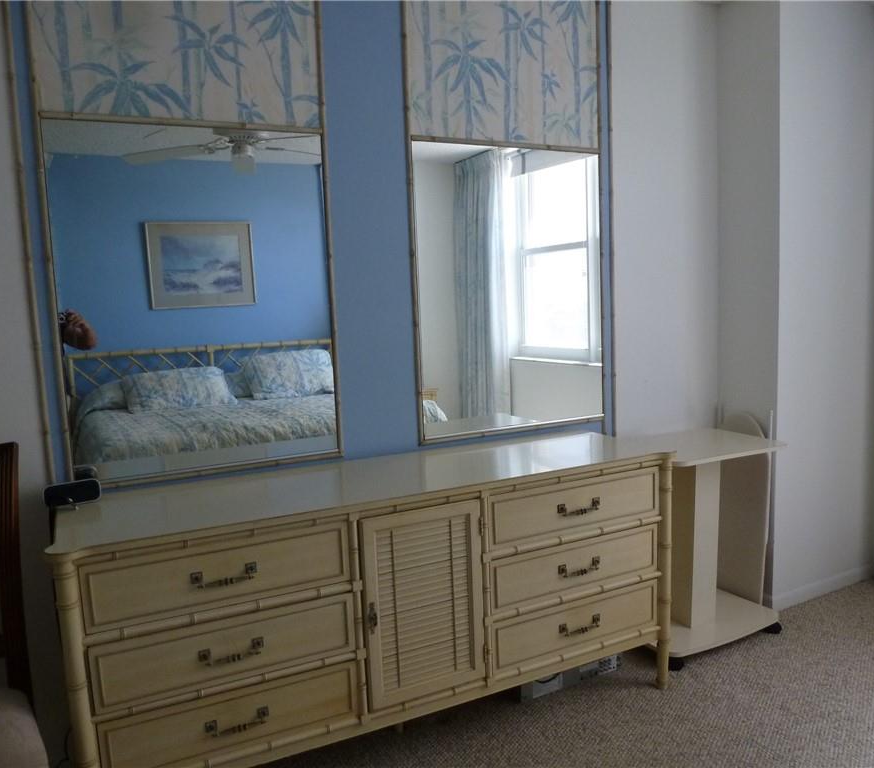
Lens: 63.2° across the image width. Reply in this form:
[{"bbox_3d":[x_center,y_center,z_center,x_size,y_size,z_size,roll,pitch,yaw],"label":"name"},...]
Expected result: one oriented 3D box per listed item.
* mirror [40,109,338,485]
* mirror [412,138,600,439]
[{"bbox_3d":[-0.686,-0.245,2.096,0.777,1.006,0.040,-5,7,-25],"label":"mirror"},{"bbox_3d":[0.280,-0.334,2.546,0.777,1.006,0.040,-5,7,-25],"label":"mirror"}]

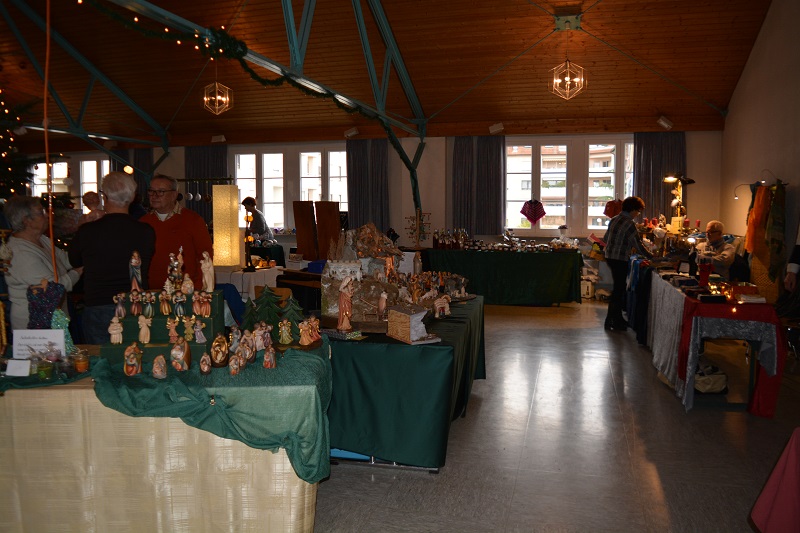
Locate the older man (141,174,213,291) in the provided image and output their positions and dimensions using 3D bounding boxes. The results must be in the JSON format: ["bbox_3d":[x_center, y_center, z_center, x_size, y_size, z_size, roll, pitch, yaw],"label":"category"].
[{"bbox_3d":[-1.557,0.209,4.202,0.540,1.694,0.360,3,7,24],"label":"older man"}]

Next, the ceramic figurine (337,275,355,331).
[{"bbox_3d":[-0.314,0.219,3.450,0.095,0.316,0.092,5,7,41],"label":"ceramic figurine"}]

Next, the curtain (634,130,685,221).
[{"bbox_3d":[4.114,-1.310,9.563,0.800,1.660,0.180,1,7,15],"label":"curtain"}]

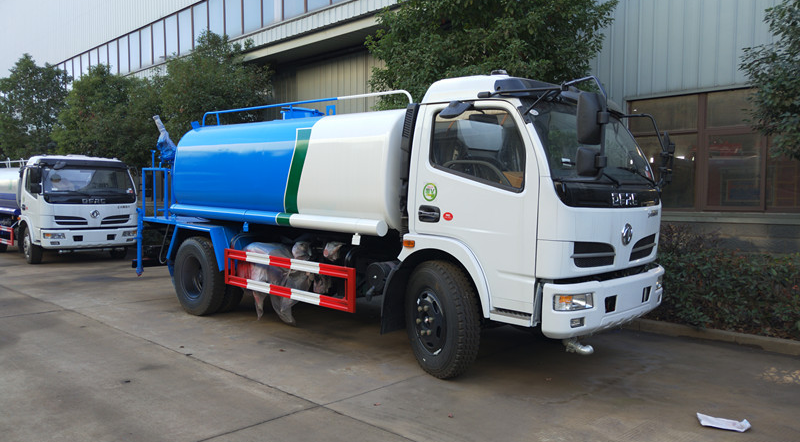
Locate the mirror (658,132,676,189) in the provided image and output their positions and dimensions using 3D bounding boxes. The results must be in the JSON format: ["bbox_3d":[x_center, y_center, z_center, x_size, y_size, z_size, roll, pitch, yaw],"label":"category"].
[{"bbox_3d":[2.620,-0.620,5.650,0.140,0.550,0.200,2,4,28],"label":"mirror"}]

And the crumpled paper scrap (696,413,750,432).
[{"bbox_3d":[2.180,1.345,3.880,0.310,0.040,0.180,2,4,29],"label":"crumpled paper scrap"}]

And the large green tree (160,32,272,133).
[{"bbox_3d":[-4.600,-1.950,14.250,3.200,5.400,3.200,3,4,42],"label":"large green tree"}]

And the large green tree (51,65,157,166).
[{"bbox_3d":[-9.550,-2.200,18.700,3.400,5.500,3.400,3,4,42],"label":"large green tree"}]

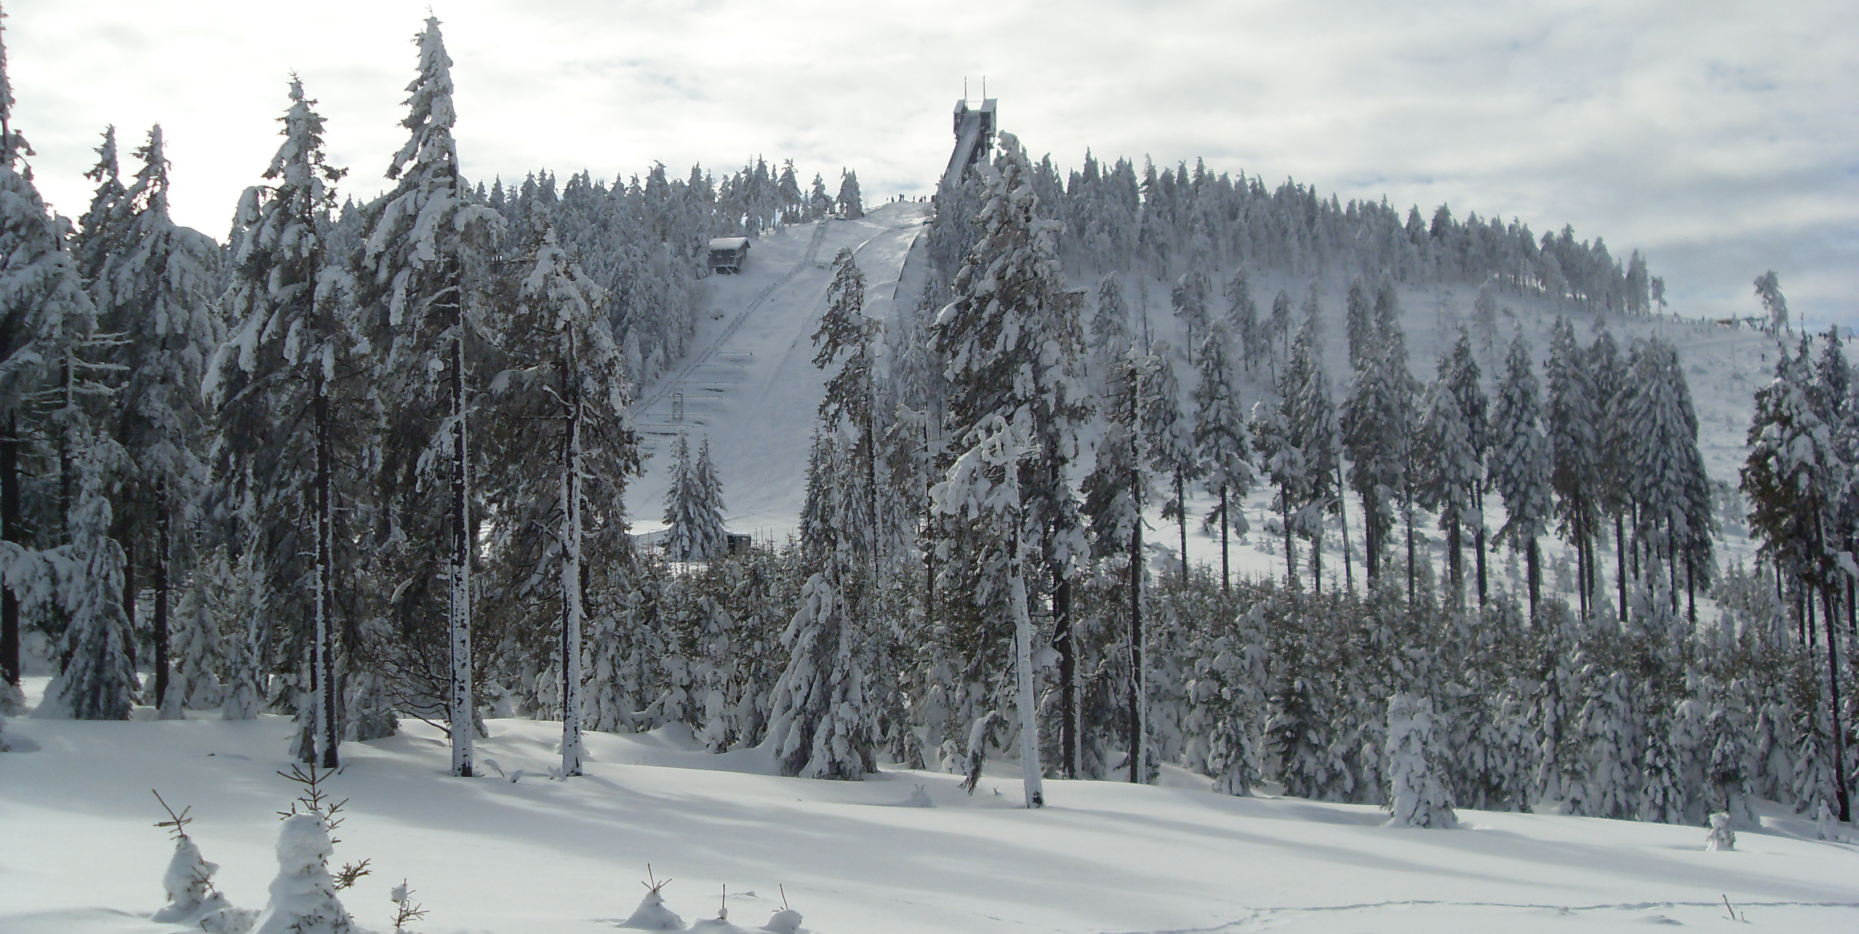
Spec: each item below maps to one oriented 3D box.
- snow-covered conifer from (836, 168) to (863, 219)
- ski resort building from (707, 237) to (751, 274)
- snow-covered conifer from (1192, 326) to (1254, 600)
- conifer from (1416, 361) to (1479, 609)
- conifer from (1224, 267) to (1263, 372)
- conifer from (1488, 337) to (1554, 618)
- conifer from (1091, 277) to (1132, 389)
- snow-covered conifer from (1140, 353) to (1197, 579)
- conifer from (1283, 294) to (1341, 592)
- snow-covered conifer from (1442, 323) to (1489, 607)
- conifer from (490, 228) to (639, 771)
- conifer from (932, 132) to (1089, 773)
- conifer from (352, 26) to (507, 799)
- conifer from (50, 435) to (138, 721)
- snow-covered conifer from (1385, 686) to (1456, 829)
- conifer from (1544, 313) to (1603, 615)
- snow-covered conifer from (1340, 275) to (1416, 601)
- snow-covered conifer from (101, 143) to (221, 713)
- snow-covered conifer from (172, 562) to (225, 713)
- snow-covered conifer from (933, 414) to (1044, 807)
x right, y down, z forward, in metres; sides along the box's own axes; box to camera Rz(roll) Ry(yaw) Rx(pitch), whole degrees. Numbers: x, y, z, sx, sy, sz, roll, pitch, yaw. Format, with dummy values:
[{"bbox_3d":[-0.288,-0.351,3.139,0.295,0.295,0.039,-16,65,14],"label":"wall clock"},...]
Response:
[{"bbox_3d":[-18.274,-62.469,430.000,6.313,11.794,6.313,-1,-4,0],"label":"snow-covered conifer"},{"bbox_3d":[-47.983,-50.591,450.000,8.200,8.600,6.500,-3,-4,19],"label":"ski resort building"},{"bbox_3d":[14.828,0.102,95.000,3.156,15.093,3.156,-1,-4,0],"label":"snow-covered conifer"},{"bbox_3d":[26.169,1.064,95.000,2.990,12.479,2.990,-1,-4,0],"label":"conifer"},{"bbox_3d":[40.985,-19.120,245.000,4.774,14.198,4.774,-1,-4,0],"label":"conifer"},{"bbox_3d":[29.283,0.395,93.000,3.067,14.228,3.067,-1,-4,0],"label":"conifer"},{"bbox_3d":[22.126,-16.083,230.000,4.827,14.928,4.827,-1,-4,0],"label":"conifer"},{"bbox_3d":[12.021,0.654,94.000,2.905,13.544,2.905,-1,-4,0],"label":"snow-covered conifer"},{"bbox_3d":[19.546,-0.536,96.000,3.115,16.674,3.115,-1,-4,0],"label":"conifer"},{"bbox_3d":[28.017,0.189,98.000,2.424,14.539,2.424,-1,-4,0],"label":"snow-covered conifer"},{"bbox_3d":[-7.219,0.584,37.000,2.916,10.826,2.916,-1,-4,0],"label":"conifer"},{"bbox_3d":[1.758,-0.406,41.000,3.421,14.023,3.421,-1,-4,0],"label":"conifer"},{"bbox_3d":[-9.939,-1.491,37.500,3.042,15.214,3.042,-1,-4,0],"label":"conifer"},{"bbox_3d":[-19.993,2.676,45.000,2.121,6.667,2.121,-1,-4,0],"label":"conifer"},{"bbox_3d":[7.835,4.636,30.000,1.102,2.295,1.102,-1,-4,0],"label":"snow-covered conifer"},{"bbox_3d":[31.491,0.036,92.000,2.689,14.786,2.689,-1,-4,0],"label":"conifer"},{"bbox_3d":[22.682,-1.431,95.000,3.774,15.855,3.774,-1,-4,0],"label":"snow-covered conifer"},{"bbox_3d":[-20.066,-1.266,49.000,3.218,15.562,3.218,-1,-4,0],"label":"snow-covered conifer"},{"bbox_3d":[-18.656,4.321,48.000,1.331,3.857,1.331,-1,-4,0],"label":"snow-covered conifer"},{"bbox_3d":[1.001,2.422,32.000,1.879,6.683,1.879,-1,-4,0],"label":"snow-covered conifer"}]

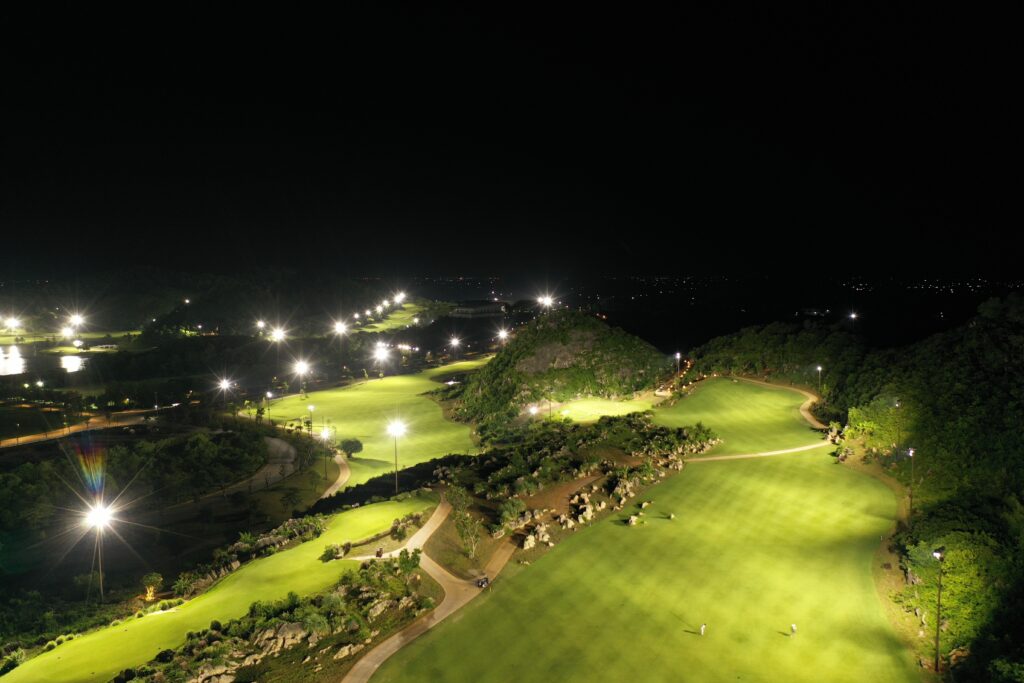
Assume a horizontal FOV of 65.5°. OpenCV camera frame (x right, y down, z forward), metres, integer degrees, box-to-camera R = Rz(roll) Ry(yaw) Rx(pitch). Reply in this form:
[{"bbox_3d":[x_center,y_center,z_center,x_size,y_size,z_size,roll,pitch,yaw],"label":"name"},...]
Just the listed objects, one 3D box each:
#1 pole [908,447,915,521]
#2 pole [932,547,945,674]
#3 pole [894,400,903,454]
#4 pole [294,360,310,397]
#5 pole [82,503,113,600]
[{"bbox_3d":[83.800,30.040,166.530,1.300,16.000,2.200,2,6,23],"label":"pole"},{"bbox_3d":[53.160,33.410,98.940,1.300,16.200,2.200,3,6,32],"label":"pole"},{"bbox_3d":[109.320,24.540,224.460,1.300,16.000,2.200,2,6,23],"label":"pole"},{"bbox_3d":[-106.040,19.780,401.190,2.200,16.000,1.300,-5,7,-40],"label":"pole"},{"bbox_3d":[-68.850,35.920,133.210,1.300,16.000,2.200,4,7,41],"label":"pole"}]

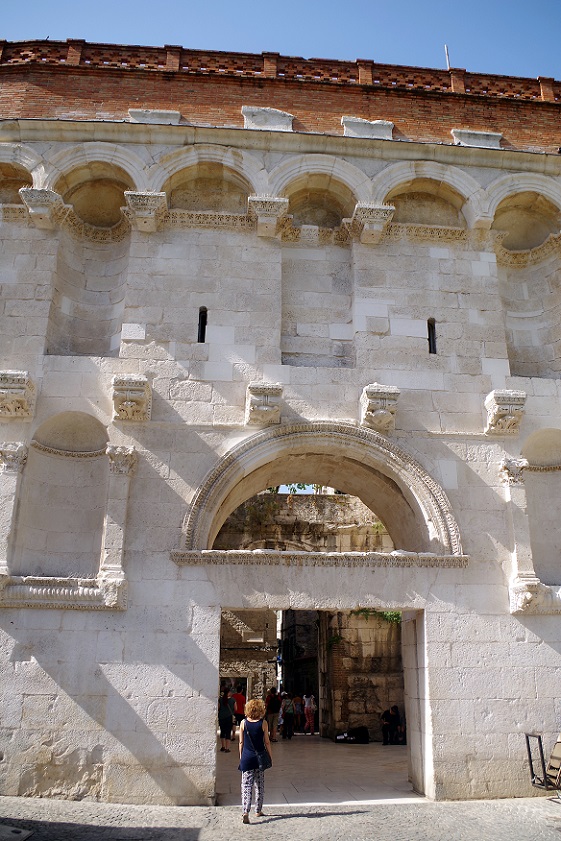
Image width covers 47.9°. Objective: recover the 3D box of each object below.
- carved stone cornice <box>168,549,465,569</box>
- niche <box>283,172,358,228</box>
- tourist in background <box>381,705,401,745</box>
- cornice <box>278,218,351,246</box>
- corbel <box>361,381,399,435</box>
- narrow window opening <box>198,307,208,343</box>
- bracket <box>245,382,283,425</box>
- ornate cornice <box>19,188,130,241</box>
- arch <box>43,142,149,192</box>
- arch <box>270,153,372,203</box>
[{"bbox_3d":[0.755,2.606,11.911,5.650,0.300,0.320,2,-20,-4],"label":"carved stone cornice"},{"bbox_3d":[0.851,-5.066,14.542,1.720,1.058,0.620,2,-19,-5],"label":"niche"},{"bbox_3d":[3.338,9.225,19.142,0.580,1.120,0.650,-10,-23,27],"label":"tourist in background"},{"bbox_3d":[0.802,-4.458,14.877,1.700,0.500,0.400,2,-20,-4],"label":"cornice"},{"bbox_3d":[2.025,-0.201,12.807,0.696,0.803,0.620,2,-19,-5],"label":"corbel"},{"bbox_3d":[-1.669,-2.081,13.671,0.200,0.860,0.300,2,-20,-4],"label":"narrow window opening"},{"bbox_3d":[-0.332,-0.320,12.994,0.695,0.834,0.500,2,-21,-3],"label":"bracket"},{"bbox_3d":[-4.675,-4.698,14.316,2.350,0.900,0.900,2,-20,-4],"label":"ornate cornice"},{"bbox_3d":[-4.219,-5.793,14.387,2.300,1.280,0.500,2,-20,-4],"label":"arch"},{"bbox_3d":[0.938,-5.708,15.161,2.469,1.276,0.500,2,-21,-3],"label":"arch"}]

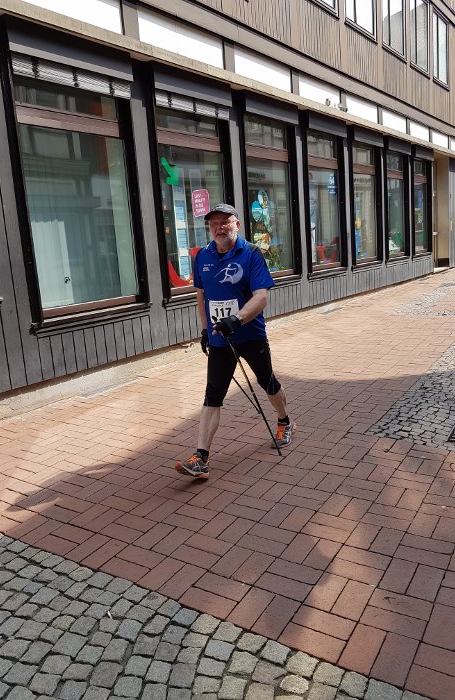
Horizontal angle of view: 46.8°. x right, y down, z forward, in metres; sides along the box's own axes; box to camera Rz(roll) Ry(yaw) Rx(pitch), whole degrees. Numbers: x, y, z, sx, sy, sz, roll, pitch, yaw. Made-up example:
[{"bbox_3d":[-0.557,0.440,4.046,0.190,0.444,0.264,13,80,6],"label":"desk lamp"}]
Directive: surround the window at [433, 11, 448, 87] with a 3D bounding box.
[{"bbox_3d":[5.999,-8.417,14.775,0.120,1.623,1.337,5,14,37],"label":"window"}]

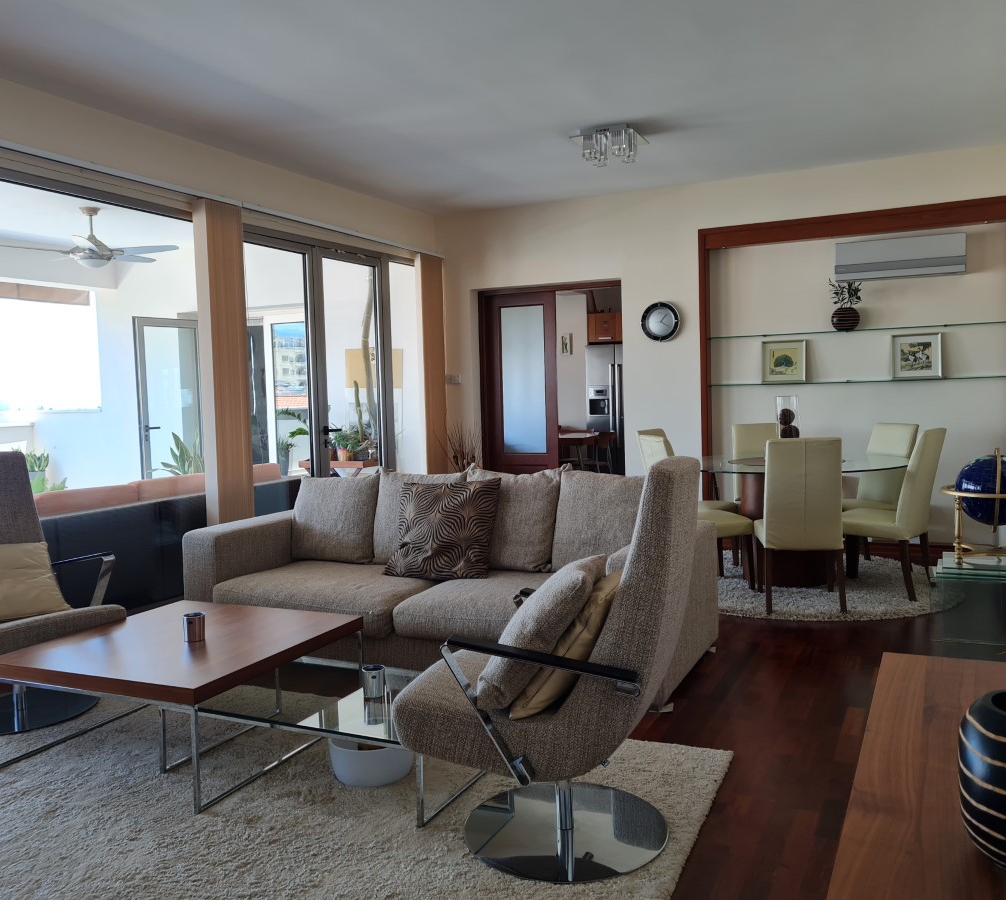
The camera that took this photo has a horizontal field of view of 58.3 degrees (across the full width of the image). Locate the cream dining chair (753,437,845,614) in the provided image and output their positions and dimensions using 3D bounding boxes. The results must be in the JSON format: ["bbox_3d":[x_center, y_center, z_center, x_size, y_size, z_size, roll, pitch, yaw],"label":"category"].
[{"bbox_3d":[1.684,0.407,5.119,0.438,0.971,0.573,-1,3,11],"label":"cream dining chair"}]

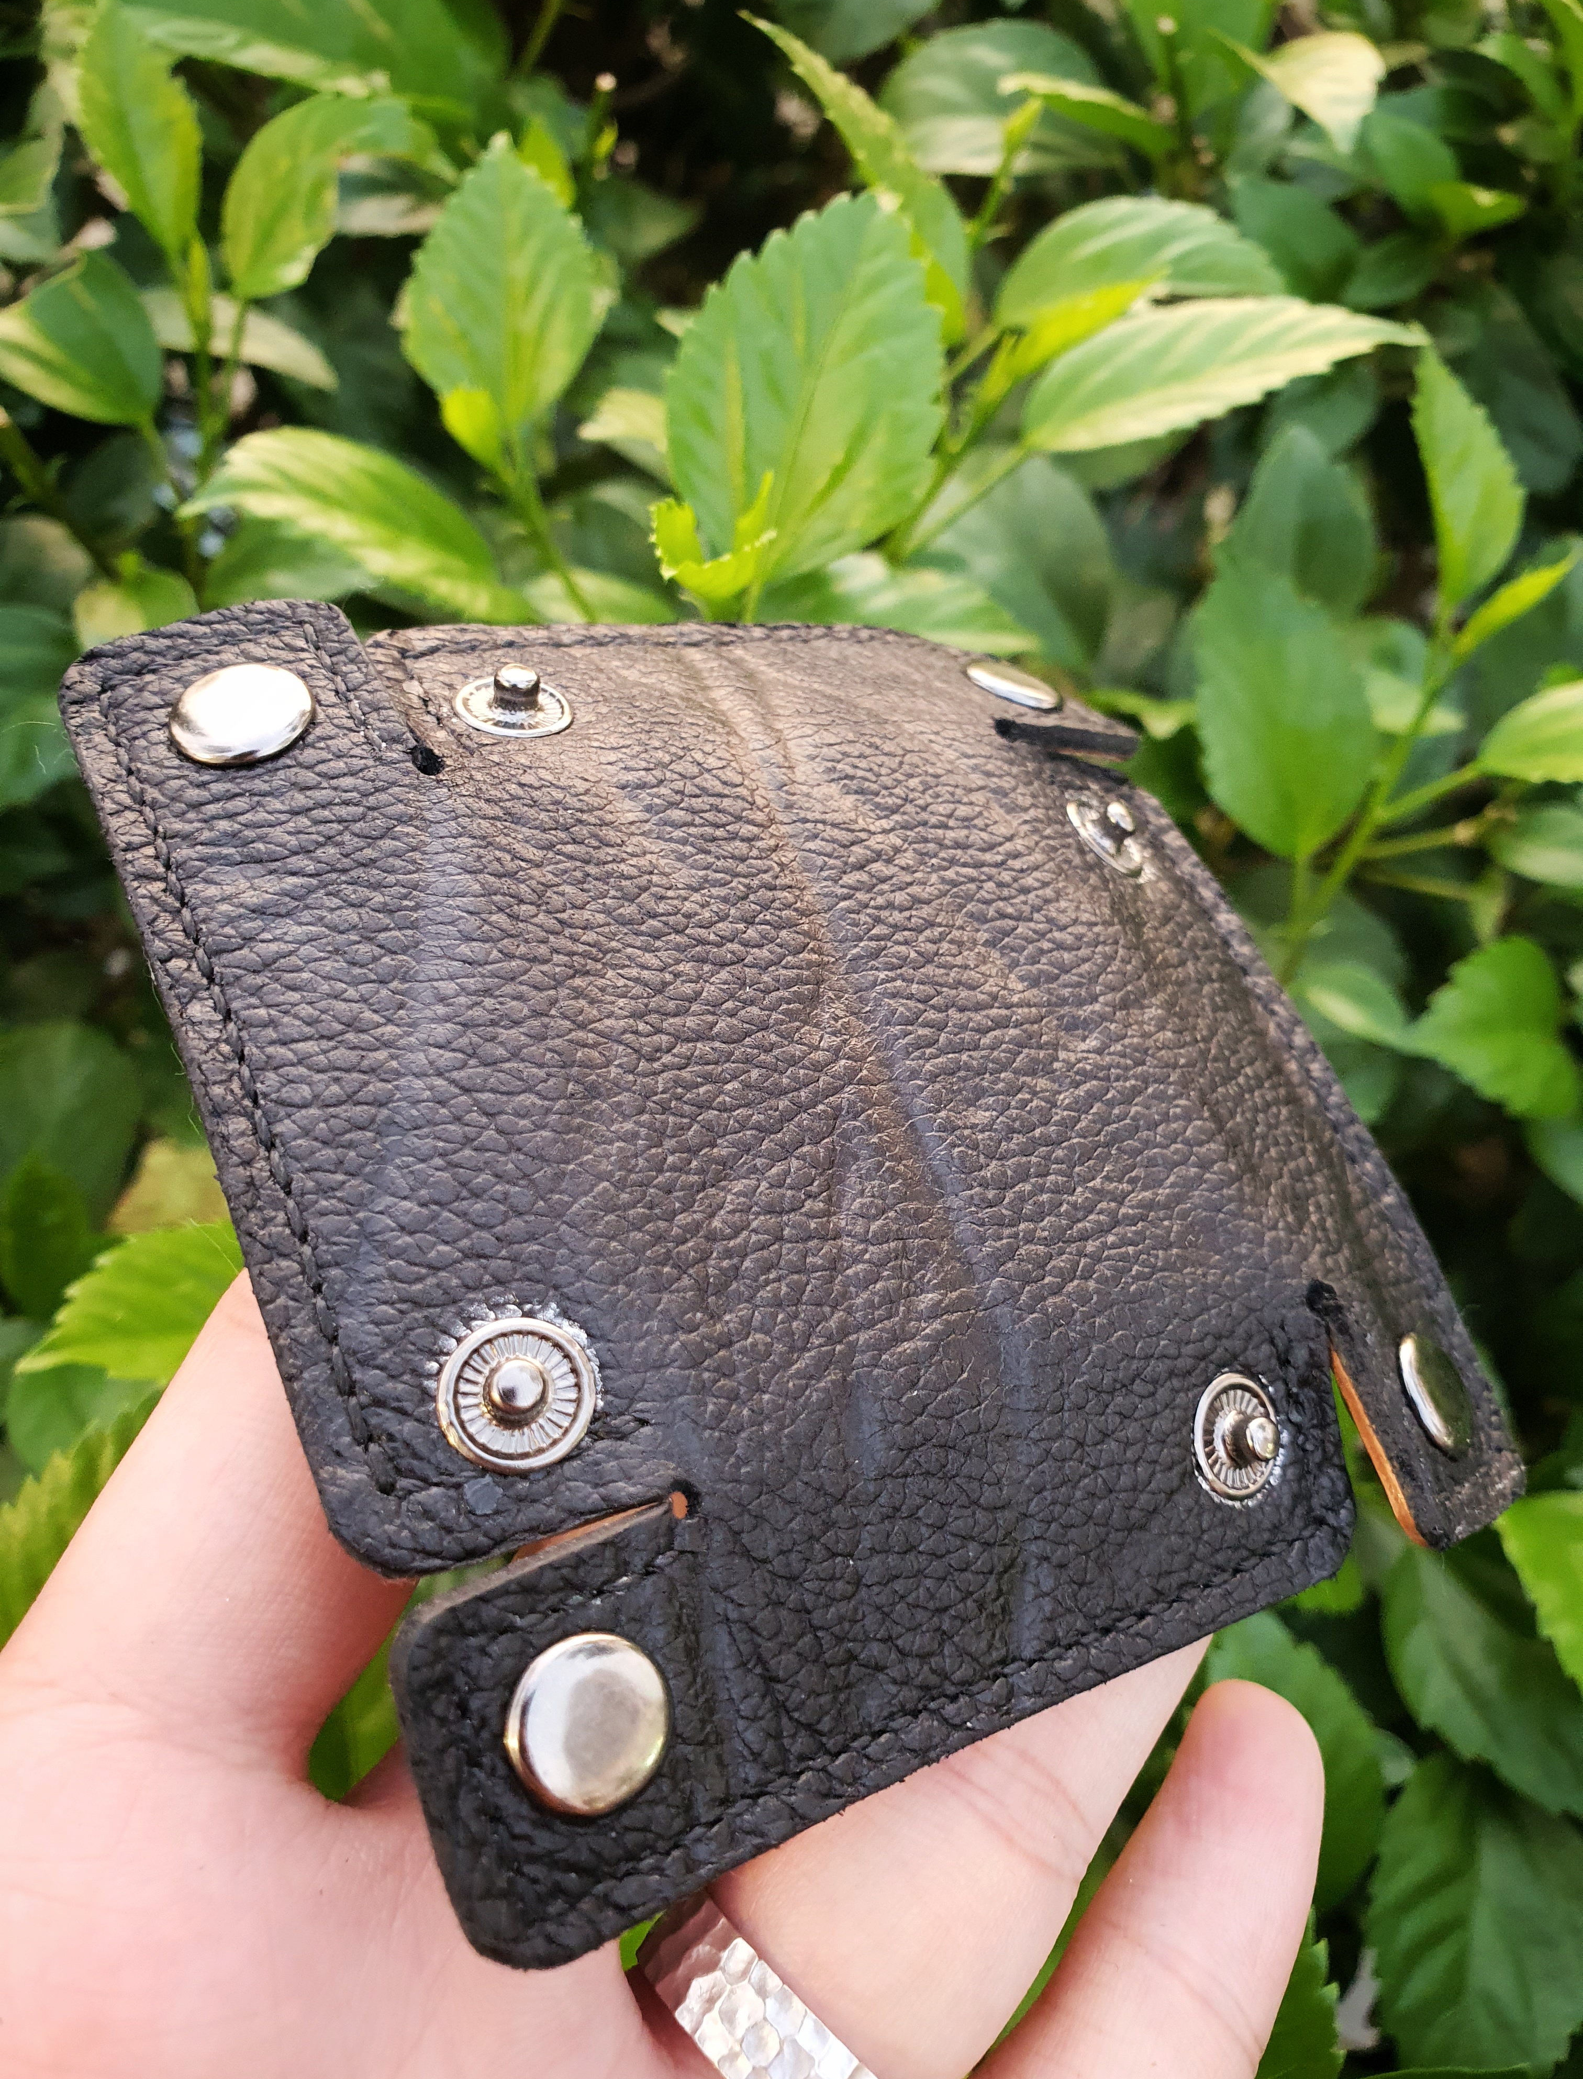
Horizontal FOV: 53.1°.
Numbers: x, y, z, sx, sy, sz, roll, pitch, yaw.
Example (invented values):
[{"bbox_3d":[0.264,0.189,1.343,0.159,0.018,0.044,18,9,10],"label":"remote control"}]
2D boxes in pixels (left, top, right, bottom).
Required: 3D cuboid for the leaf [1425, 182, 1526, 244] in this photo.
[{"bbox_3d":[0.198,-0.240,0.460,0.031,0.009,0.018,10,41,7],"label":"leaf"}]

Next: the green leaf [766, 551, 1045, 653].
[{"bbox_3d":[0.020,-0.082,0.300,0.055,0.012,0.030,15,41,9],"label":"green leaf"}]

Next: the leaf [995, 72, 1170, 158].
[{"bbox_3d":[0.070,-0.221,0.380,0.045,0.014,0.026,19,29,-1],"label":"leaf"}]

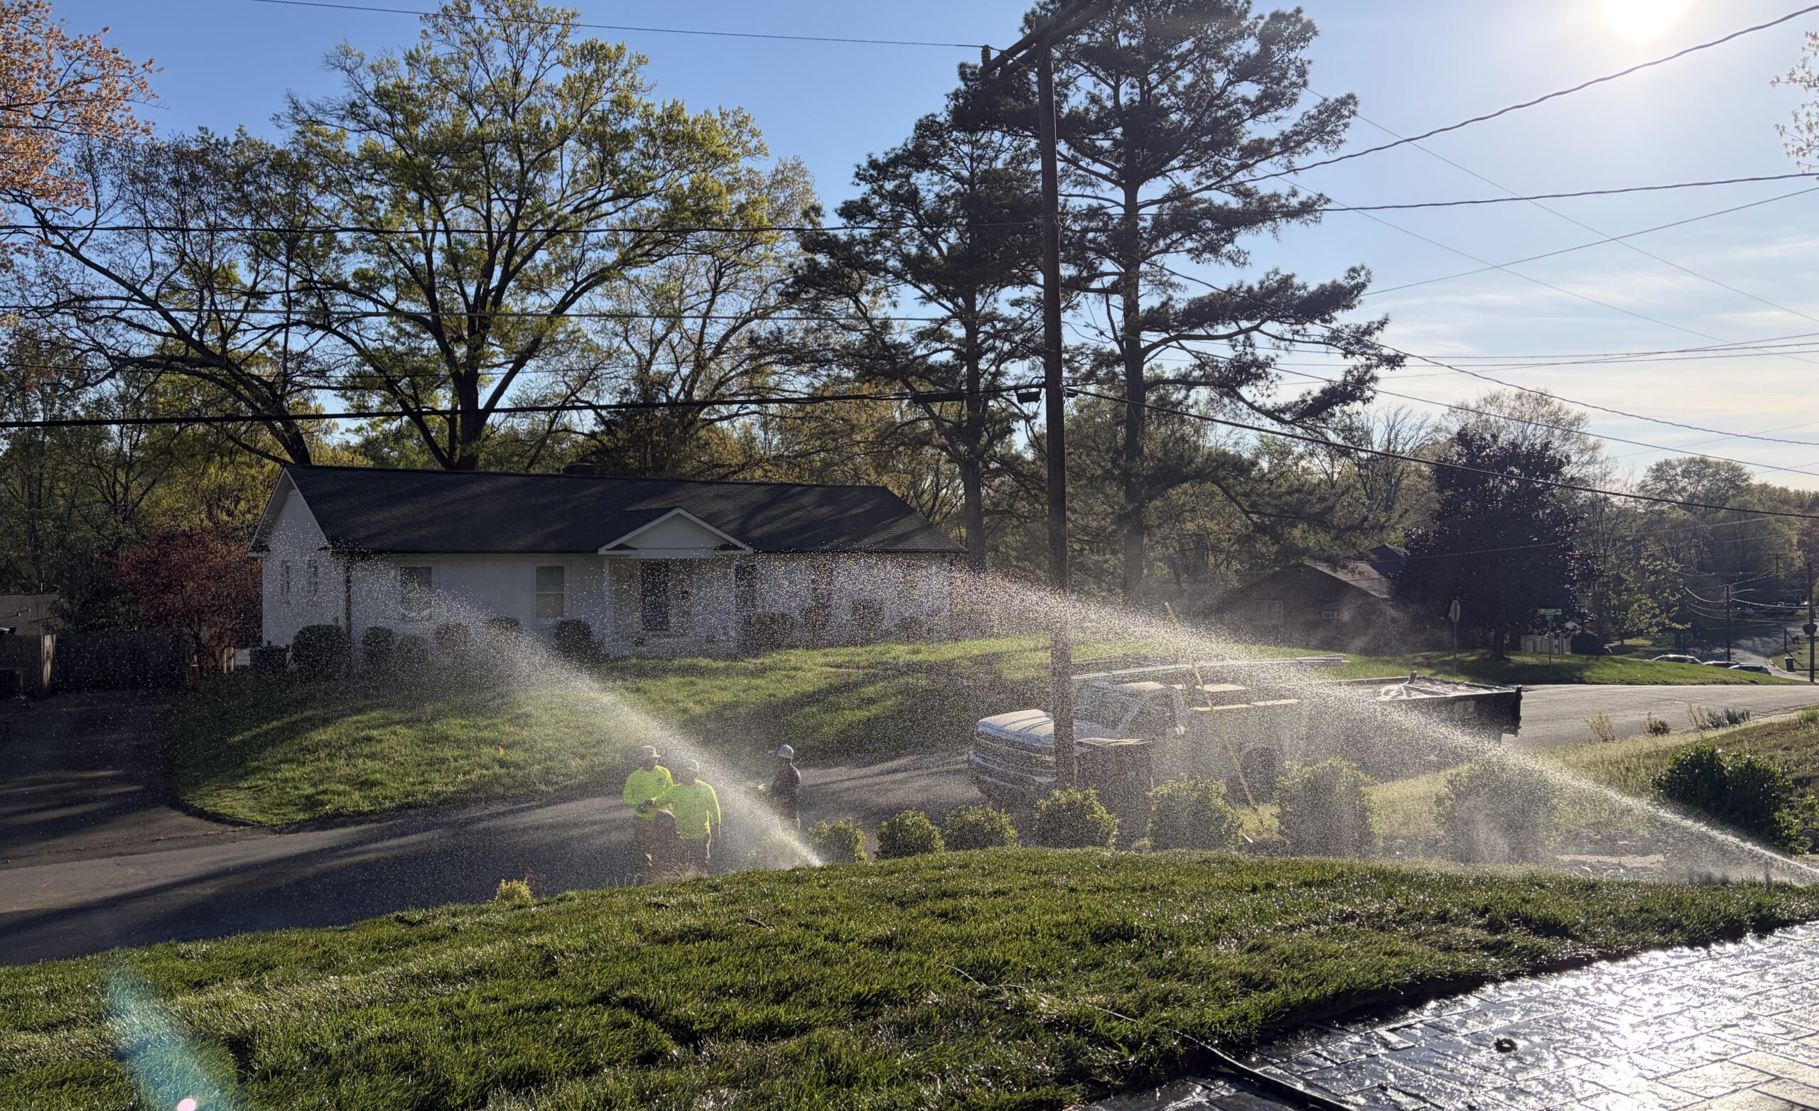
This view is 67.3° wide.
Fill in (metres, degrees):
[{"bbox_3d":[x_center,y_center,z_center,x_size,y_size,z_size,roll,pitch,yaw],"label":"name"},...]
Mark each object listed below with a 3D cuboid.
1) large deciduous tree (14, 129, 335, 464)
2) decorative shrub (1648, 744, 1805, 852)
[{"bbox_3d":[-25.762,-5.827,48.000,11.433,18.253,11.000,0,0,0],"label":"large deciduous tree"},{"bbox_3d":[4.441,1.328,7.400,0.839,0.616,0.750,0,0,0],"label":"decorative shrub"}]

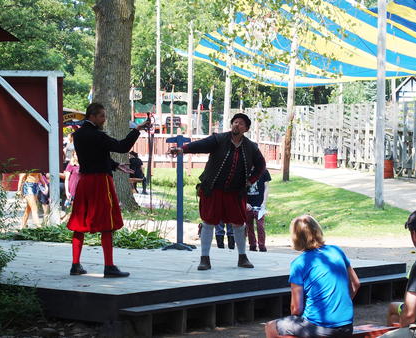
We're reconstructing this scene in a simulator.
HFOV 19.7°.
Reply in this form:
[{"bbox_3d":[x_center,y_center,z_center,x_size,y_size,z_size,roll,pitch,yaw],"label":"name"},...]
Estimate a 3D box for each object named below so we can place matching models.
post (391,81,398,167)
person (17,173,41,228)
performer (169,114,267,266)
[{"bbox_3d":[7.415,-1.786,47.500,0.200,3.750,0.200,0,1,0],"label":"post"},{"bbox_3d":[-3.846,0.467,26.000,0.550,1.650,0.420,-1,1,-30],"label":"person"},{"bbox_3d":[0.106,0.249,13.350,1.050,1.760,0.680,0,1,13],"label":"performer"}]

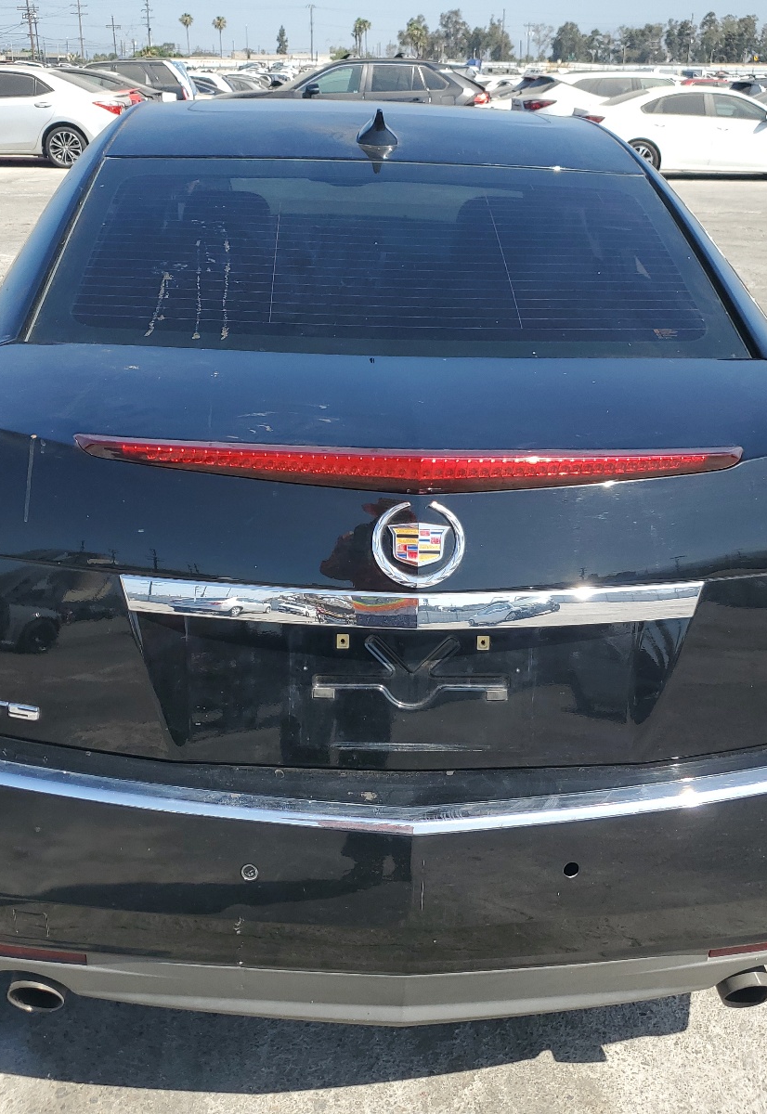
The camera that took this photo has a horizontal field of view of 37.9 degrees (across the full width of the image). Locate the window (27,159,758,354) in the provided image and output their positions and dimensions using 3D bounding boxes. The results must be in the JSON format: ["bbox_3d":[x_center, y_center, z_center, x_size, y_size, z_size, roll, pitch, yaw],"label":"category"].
[{"bbox_3d":[0.011,-0.551,1.989,1.175,0.085,0.620,1,47,-4],"label":"window"}]

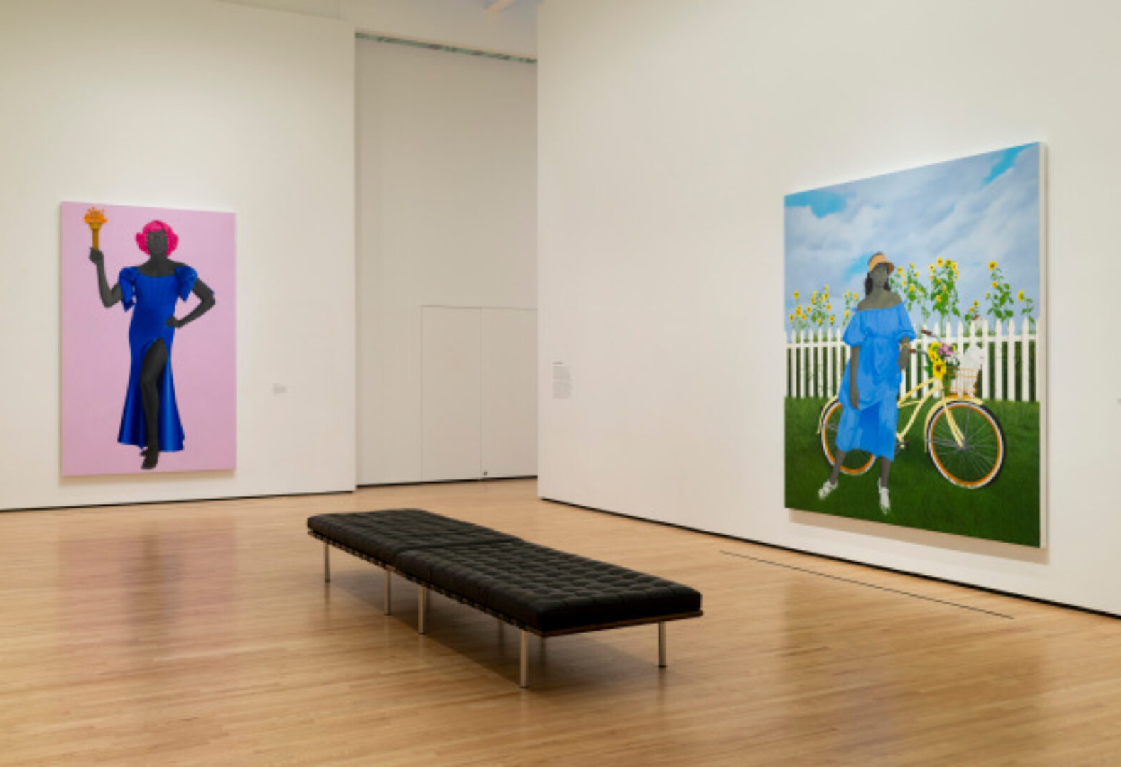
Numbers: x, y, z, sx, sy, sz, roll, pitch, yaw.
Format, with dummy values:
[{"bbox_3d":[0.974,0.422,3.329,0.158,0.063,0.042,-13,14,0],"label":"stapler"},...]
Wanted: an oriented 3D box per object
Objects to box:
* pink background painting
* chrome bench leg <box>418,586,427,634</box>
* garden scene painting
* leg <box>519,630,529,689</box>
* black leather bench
[{"bbox_3d":[-4.843,-0.510,13.248,1.943,3.124,0.064,0,0,-29],"label":"pink background painting"},{"bbox_3d":[-0.810,1.325,6.562,0.037,0.287,0.037,0,0,-29],"label":"chrome bench leg"},{"bbox_3d":[2.588,-0.260,8.554,0.064,2.692,2.565,0,0,-29],"label":"garden scene painting"},{"bbox_3d":[-0.178,1.330,5.425,0.037,0.287,0.037,0,0,-29],"label":"leg"},{"bbox_3d":[-0.595,1.238,7.013,0.905,0.455,3.773,0,0,-29],"label":"black leather bench"}]

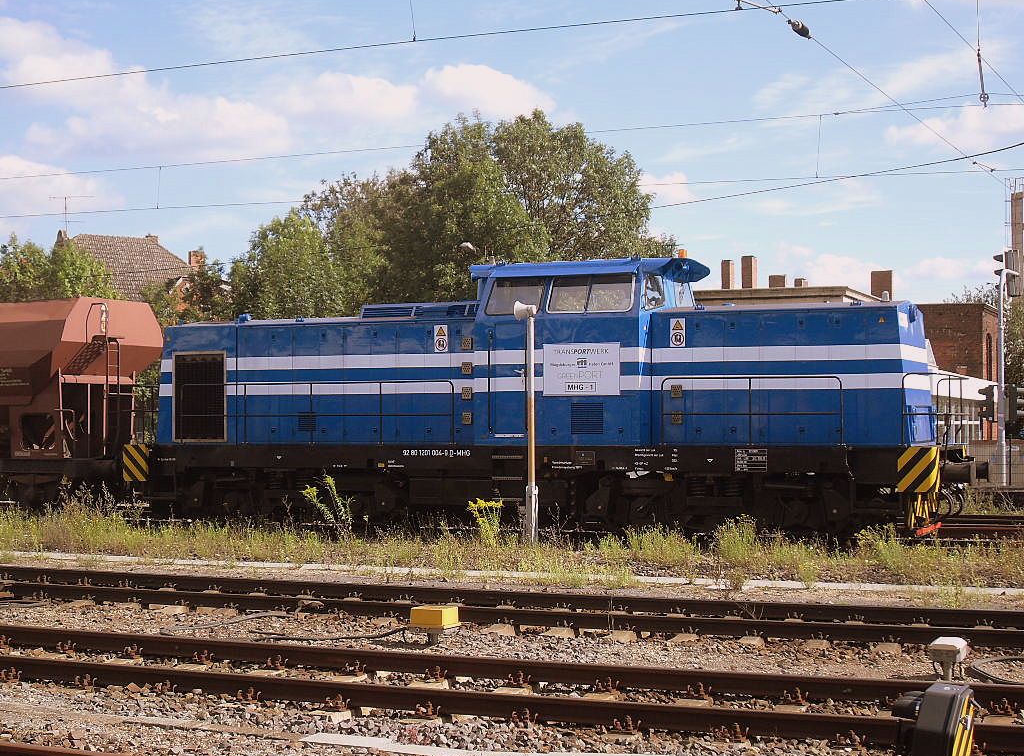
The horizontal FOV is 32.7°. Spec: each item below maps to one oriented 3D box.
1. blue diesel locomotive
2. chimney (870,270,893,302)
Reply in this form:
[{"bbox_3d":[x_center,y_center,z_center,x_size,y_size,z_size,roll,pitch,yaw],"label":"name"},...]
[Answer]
[{"bbox_3d":[0.149,0.192,27.336,14.200,4.270,3.100,-1,-2,23],"label":"blue diesel locomotive"},{"bbox_3d":[14.204,-3.441,67.000,0.780,1.332,0.580,-1,-2,23],"label":"chimney"}]

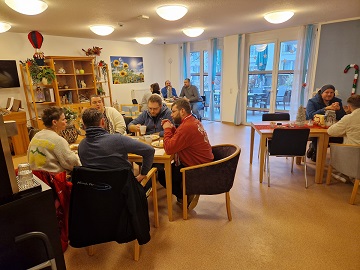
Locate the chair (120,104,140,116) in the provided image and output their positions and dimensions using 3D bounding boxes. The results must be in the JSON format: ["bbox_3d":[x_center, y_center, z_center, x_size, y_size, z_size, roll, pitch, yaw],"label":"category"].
[{"bbox_3d":[-1.172,-0.249,5.543,0.510,0.850,0.550,0,15,6],"label":"chair"}]

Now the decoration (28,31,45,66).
[{"bbox_3d":[-3.172,-1.864,5.281,0.300,0.720,0.300,-15,20,-42],"label":"decoration"}]

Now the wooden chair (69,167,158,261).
[{"bbox_3d":[-0.541,0.634,2.224,0.610,0.820,0.580,1,15,10],"label":"wooden chair"}]

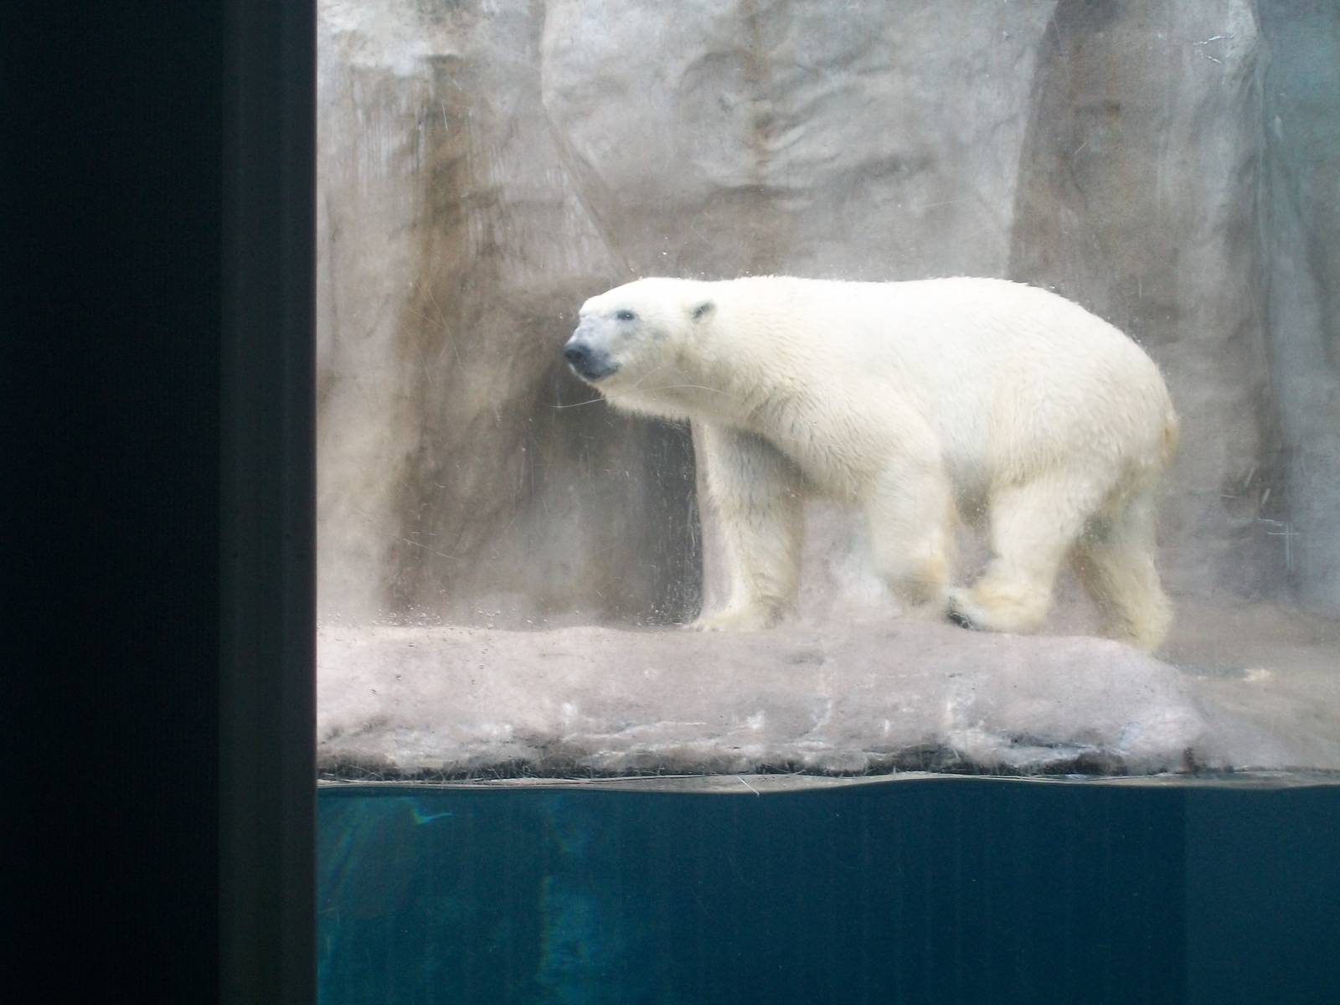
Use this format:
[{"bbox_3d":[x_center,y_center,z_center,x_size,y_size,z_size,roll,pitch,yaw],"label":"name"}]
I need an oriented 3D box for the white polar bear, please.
[{"bbox_3d":[0.673,-0.132,11.300,2.030,1.250,0.750,1,-5,-8],"label":"white polar bear"}]

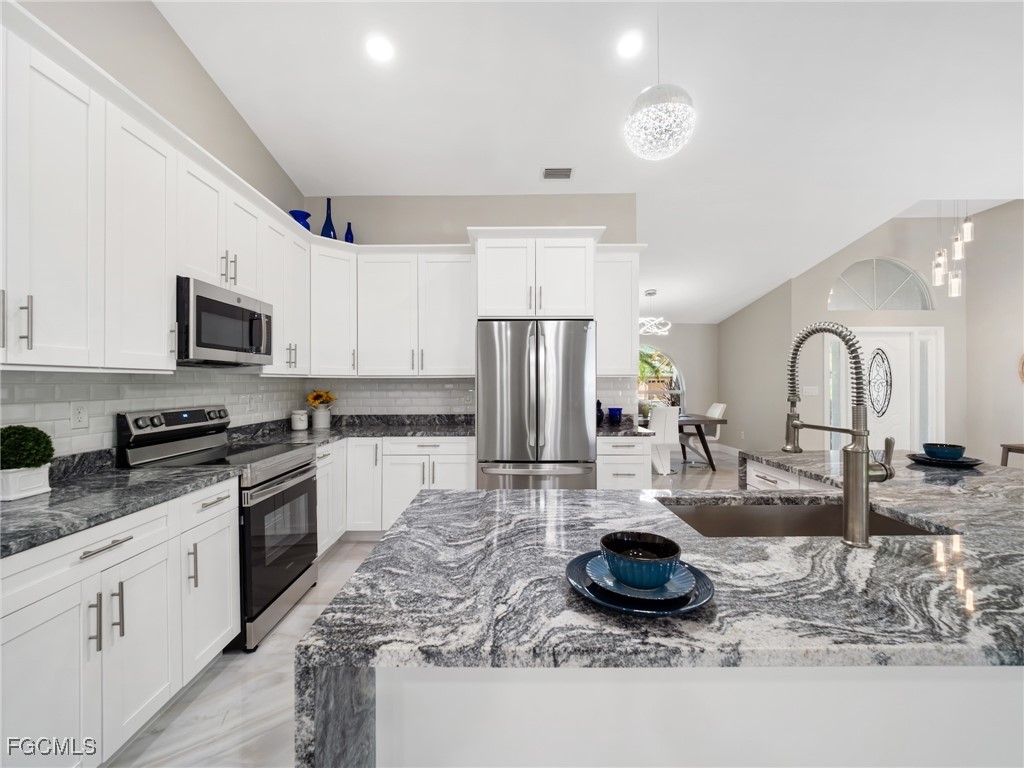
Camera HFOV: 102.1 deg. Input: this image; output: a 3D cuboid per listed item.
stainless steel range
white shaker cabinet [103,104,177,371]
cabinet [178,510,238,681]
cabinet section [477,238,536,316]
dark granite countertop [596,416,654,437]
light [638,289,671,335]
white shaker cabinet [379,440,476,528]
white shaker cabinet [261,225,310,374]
[{"bbox_3d":[-1.639,0.746,2.438,0.670,1.187,0.755,0,0,-1],"label":"stainless steel range"},{"bbox_3d":[-1.841,-0.612,1.889,0.315,1.113,0.372,0,0,-1],"label":"white shaker cabinet"},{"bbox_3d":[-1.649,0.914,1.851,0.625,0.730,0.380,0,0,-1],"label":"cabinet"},{"bbox_3d":[-0.045,-0.835,3.570,0.460,0.620,0.620,0,0,0],"label":"cabinet section"},{"bbox_3d":[0.907,0.355,3.650,0.504,0.121,0.655,0,0,0],"label":"dark granite countertop"},{"bbox_3d":[2.232,-1.164,6.680,0.660,0.745,0.660,0,0,-1],"label":"light"},{"bbox_3d":[-0.665,0.834,3.677,0.761,0.817,0.635,0,0,0],"label":"white shaker cabinet"},{"bbox_3d":[-1.855,-0.620,3.137,0.315,1.117,0.660,0,0,-1],"label":"white shaker cabinet"}]

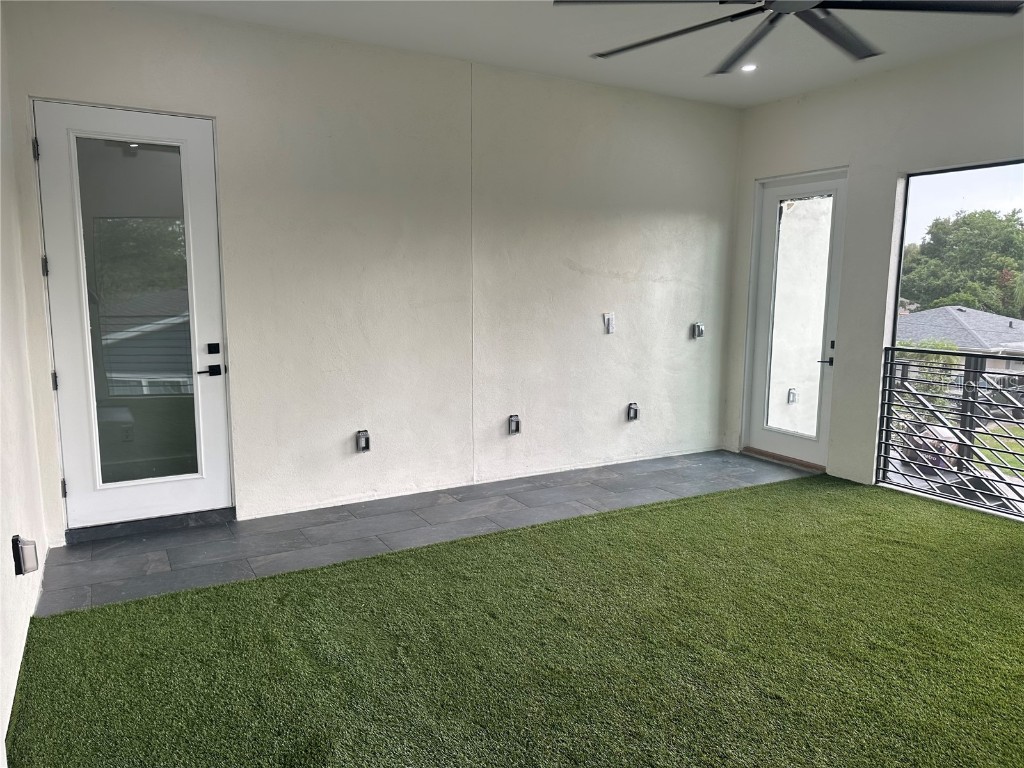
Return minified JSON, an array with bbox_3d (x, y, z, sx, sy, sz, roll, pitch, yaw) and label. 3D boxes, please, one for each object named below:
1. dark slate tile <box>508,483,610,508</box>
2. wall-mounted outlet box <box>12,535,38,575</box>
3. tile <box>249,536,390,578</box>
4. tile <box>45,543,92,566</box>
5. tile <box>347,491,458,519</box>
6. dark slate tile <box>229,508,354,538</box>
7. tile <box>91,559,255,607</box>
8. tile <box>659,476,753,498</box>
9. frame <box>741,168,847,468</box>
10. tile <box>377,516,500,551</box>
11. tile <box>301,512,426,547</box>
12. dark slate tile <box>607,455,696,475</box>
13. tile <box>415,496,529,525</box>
[{"bbox_3d":[0.371,0.835,5.323,0.755,0.012,0.375,-4,9,-30],"label":"dark slate tile"},{"bbox_3d":[-1.973,0.687,2.886,0.073,0.142,0.090,-4,9,-30],"label":"wall-mounted outlet box"},{"bbox_3d":[-1.091,0.994,4.072,0.755,0.012,0.345,-4,9,-30],"label":"tile"},{"bbox_3d":[-2.534,0.980,4.072,0.211,0.012,0.328,-4,9,-30],"label":"tile"},{"bbox_3d":[-0.782,0.857,5.031,0.757,0.013,0.343,-4,9,-30],"label":"tile"},{"bbox_3d":[-1.452,0.905,4.690,0.755,0.012,0.328,-4,9,-30],"label":"dark slate tile"},{"bbox_3d":[-1.746,1.035,3.693,0.757,0.013,0.320,-4,9,-30],"label":"tile"},{"bbox_3d":[1.533,0.801,5.569,0.757,0.013,0.320,-4,9,-30],"label":"tile"},{"bbox_3d":[2.441,-0.535,6.161,0.120,2.465,0.940,-4,9,-30],"label":"frame"},{"bbox_3d":[-0.434,0.941,4.443,0.757,0.013,0.320,-4,9,-30],"label":"tile"},{"bbox_3d":[-0.943,0.926,4.566,0.759,0.012,0.366,-4,9,-30],"label":"tile"},{"bbox_3d":[1.184,0.723,6.194,0.755,0.012,0.328,-4,9,-30],"label":"dark slate tile"},{"bbox_3d":[-0.288,0.881,4.947,0.755,0.012,0.375,-4,9,-30],"label":"tile"}]

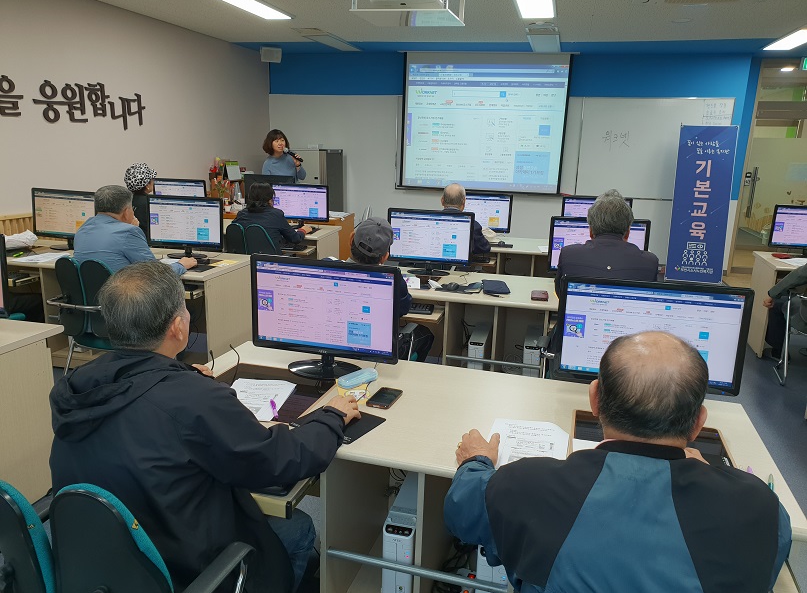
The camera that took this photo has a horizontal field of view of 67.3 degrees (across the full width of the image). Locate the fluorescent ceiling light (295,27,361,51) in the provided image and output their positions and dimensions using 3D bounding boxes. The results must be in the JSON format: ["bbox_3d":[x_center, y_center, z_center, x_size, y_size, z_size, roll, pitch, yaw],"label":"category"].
[{"bbox_3d":[-0.811,-3.011,7.197,0.320,0.070,1.150,6,15,15],"label":"fluorescent ceiling light"}]

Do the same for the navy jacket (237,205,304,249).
[{"bbox_3d":[-1.092,-0.493,5.104,0.580,0.560,0.480,7,15,20],"label":"navy jacket"}]

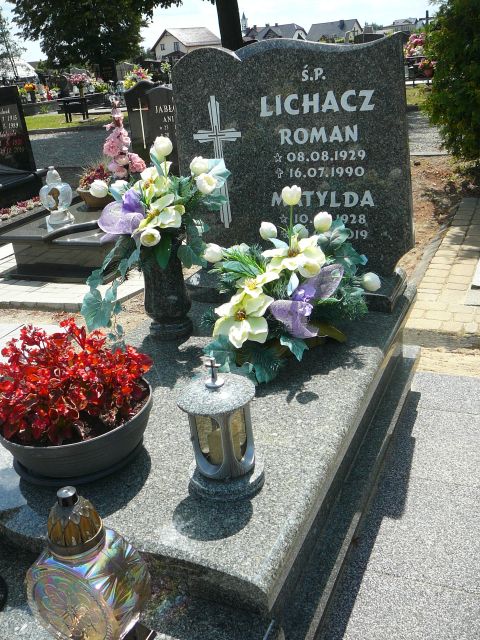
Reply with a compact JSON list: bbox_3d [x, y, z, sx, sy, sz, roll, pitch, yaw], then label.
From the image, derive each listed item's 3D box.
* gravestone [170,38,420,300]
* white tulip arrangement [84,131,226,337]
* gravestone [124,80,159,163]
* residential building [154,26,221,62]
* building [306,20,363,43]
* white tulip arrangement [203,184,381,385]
[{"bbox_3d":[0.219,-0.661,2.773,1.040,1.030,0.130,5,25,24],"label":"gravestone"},{"bbox_3d":[-0.298,-0.299,2.387,0.530,0.700,0.380,5,25,24],"label":"white tulip arrangement"},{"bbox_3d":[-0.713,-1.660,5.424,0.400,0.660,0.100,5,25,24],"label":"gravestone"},{"bbox_3d":[-10.335,-52.639,125.000,8.800,7.200,10.500,12,29,36],"label":"residential building"},{"bbox_3d":[18.985,-56.954,130.000,10.500,6.800,8.500,7,26,27],"label":"building"},{"bbox_3d":[0.163,-0.161,2.217,0.540,0.570,0.400,5,25,24],"label":"white tulip arrangement"}]

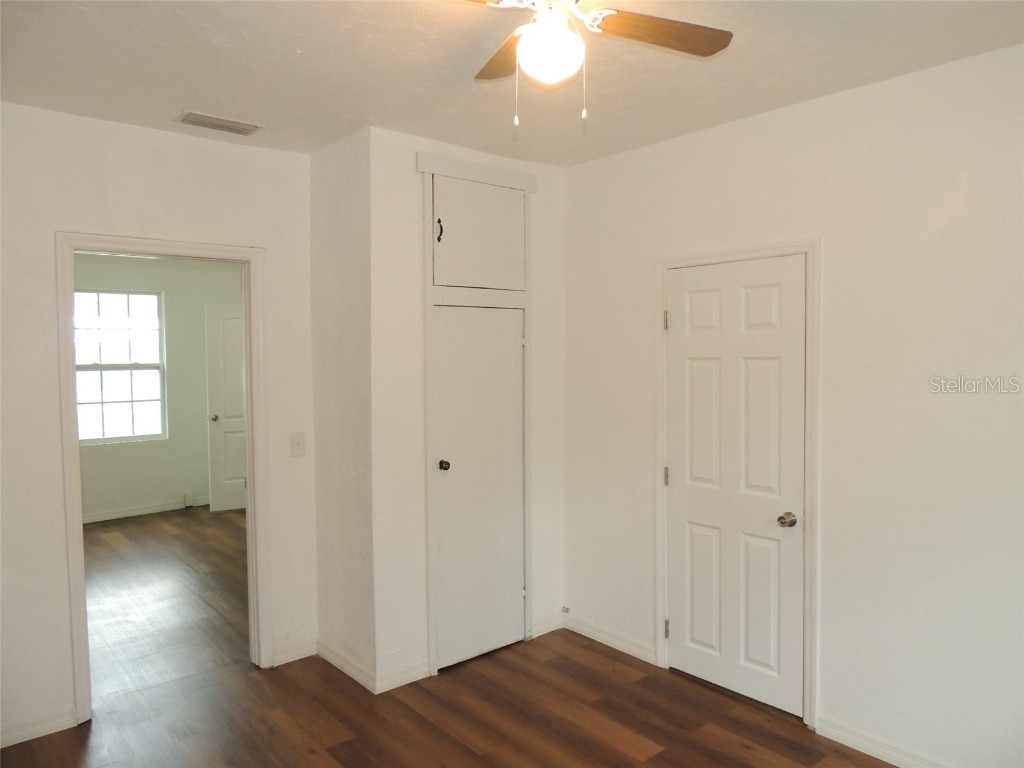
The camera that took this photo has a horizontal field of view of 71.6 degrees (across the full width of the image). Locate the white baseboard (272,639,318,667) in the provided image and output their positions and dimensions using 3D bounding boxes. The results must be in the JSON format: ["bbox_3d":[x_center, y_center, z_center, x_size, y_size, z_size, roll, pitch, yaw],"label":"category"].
[{"bbox_3d":[-1.162,1.438,3.813,0.239,0.087,0.020,-3,4,-42],"label":"white baseboard"}]

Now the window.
[{"bbox_3d":[-3.917,-0.179,7.040,0.871,1.505,0.080,-3,4,-42],"label":"window"}]

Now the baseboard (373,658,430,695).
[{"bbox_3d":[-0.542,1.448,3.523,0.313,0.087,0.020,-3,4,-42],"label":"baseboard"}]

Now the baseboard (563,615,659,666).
[{"bbox_3d":[0.537,1.416,3.963,0.020,0.087,0.675,-3,4,-42],"label":"baseboard"}]

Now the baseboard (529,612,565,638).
[{"bbox_3d":[0.204,1.409,4.130,0.263,0.087,0.020,-3,4,-42],"label":"baseboard"}]

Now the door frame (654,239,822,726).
[{"bbox_3d":[1.058,0.430,3.361,0.100,2.110,0.848,-3,4,-42],"label":"door frame"}]

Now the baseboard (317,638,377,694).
[{"bbox_3d":[-0.854,1.444,3.656,0.020,0.087,0.627,-3,4,-42],"label":"baseboard"}]

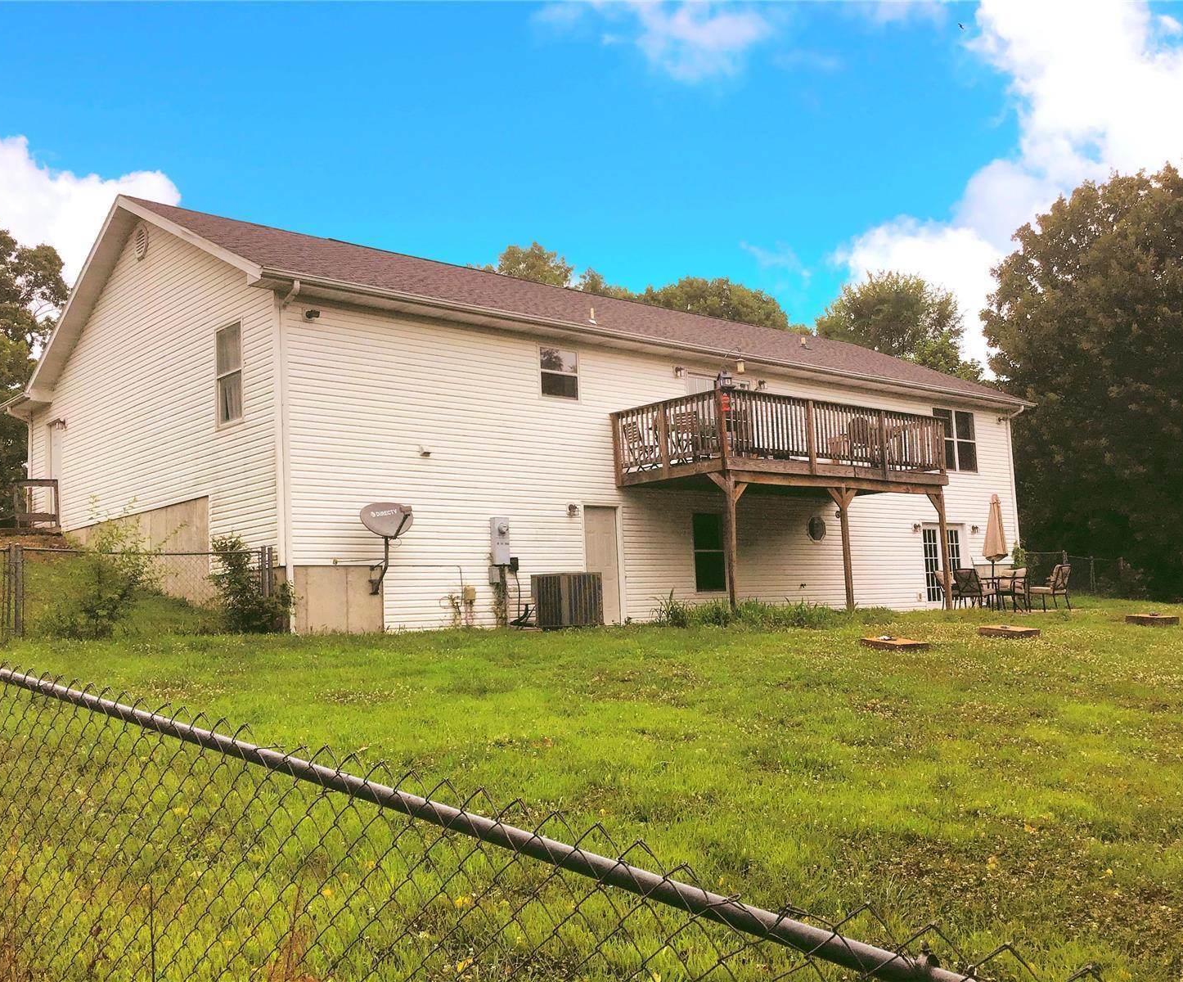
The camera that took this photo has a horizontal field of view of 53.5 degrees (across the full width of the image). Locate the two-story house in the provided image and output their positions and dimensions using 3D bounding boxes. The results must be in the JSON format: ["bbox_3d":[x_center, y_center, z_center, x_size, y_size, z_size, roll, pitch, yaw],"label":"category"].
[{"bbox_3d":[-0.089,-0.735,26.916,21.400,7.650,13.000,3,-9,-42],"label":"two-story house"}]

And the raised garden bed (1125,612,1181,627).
[{"bbox_3d":[9.369,2.168,19.598,0.615,0.130,0.615,2,-3,-43],"label":"raised garden bed"}]

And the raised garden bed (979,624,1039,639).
[{"bbox_3d":[6.063,2.066,16.999,0.615,0.130,0.615,2,-2,-43],"label":"raised garden bed"}]

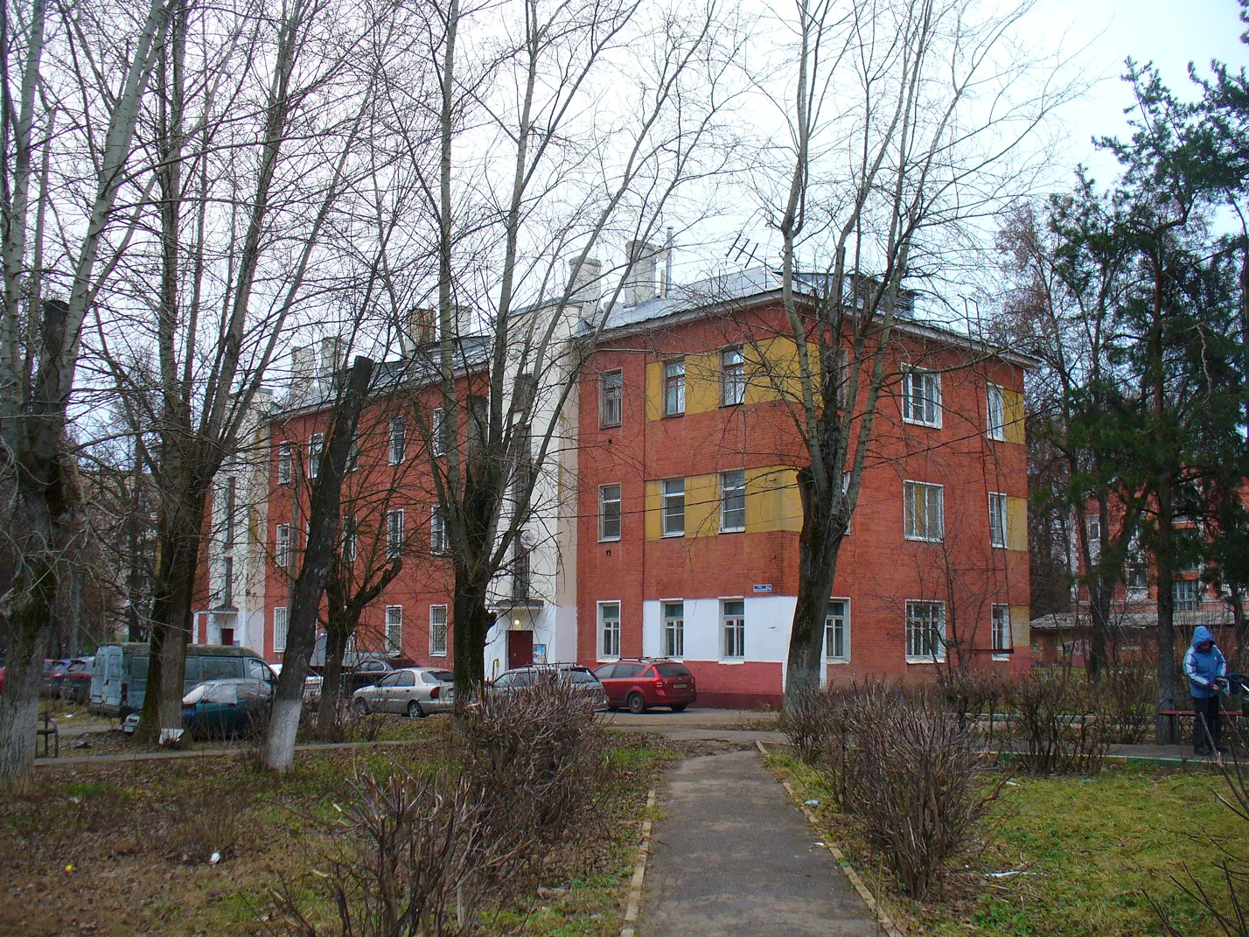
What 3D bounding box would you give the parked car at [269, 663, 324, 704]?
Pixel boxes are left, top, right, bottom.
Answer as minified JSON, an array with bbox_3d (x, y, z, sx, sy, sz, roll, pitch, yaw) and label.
[{"bbox_3d":[-11.021,7.141,44.002,1.700,1.440,4.300,7,-10,-42],"label":"parked car"}]

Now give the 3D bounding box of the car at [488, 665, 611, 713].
[{"bbox_3d":[-2.521,5.972,36.500,1.700,1.480,4.350,7,-10,-43],"label":"car"}]

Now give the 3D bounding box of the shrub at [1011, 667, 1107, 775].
[{"bbox_3d":[5.031,2.906,15.517,1.174,1.161,1.115,0,-7,0],"label":"shrub"}]

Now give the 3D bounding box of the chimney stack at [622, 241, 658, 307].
[{"bbox_3d":[0.581,-7.296,51.114,1.060,2.565,0.640,7,-10,-42],"label":"chimney stack"}]

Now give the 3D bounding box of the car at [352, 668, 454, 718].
[{"bbox_3d":[-6.228,6.505,39.000,4.240,1.430,1.680,-6,-10,44],"label":"car"}]

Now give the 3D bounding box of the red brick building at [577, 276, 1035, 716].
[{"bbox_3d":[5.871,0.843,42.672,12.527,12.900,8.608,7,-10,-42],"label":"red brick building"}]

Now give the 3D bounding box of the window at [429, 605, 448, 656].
[{"bbox_3d":[-6.479,5.685,46.579,0.150,1.780,1.060,7,-10,-42],"label":"window"}]

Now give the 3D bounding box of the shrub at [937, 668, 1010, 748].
[{"bbox_3d":[5.566,3.746,21.300,1.150,1.280,1.150,1,-7,0],"label":"shrub"}]

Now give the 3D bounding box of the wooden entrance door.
[{"bbox_3d":[-3.530,6.567,45.372,0.120,2.100,1.280,7,-10,-42],"label":"wooden entrance door"}]

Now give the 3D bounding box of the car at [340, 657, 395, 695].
[{"bbox_3d":[-7.877,7.204,45.000,1.750,1.430,4.600,7,-10,-43],"label":"car"}]

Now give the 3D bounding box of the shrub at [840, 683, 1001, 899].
[{"bbox_3d":[1.954,2.107,8.909,1.032,1.299,1.032,0,-7,0],"label":"shrub"}]

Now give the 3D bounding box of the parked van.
[{"bbox_3d":[-11.353,5.647,35.551,4.950,2.000,1.880,7,-10,-42],"label":"parked van"}]

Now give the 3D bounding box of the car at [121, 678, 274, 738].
[{"bbox_3d":[-10.592,6.025,34.300,4.270,1.420,1.680,7,-10,-42],"label":"car"}]

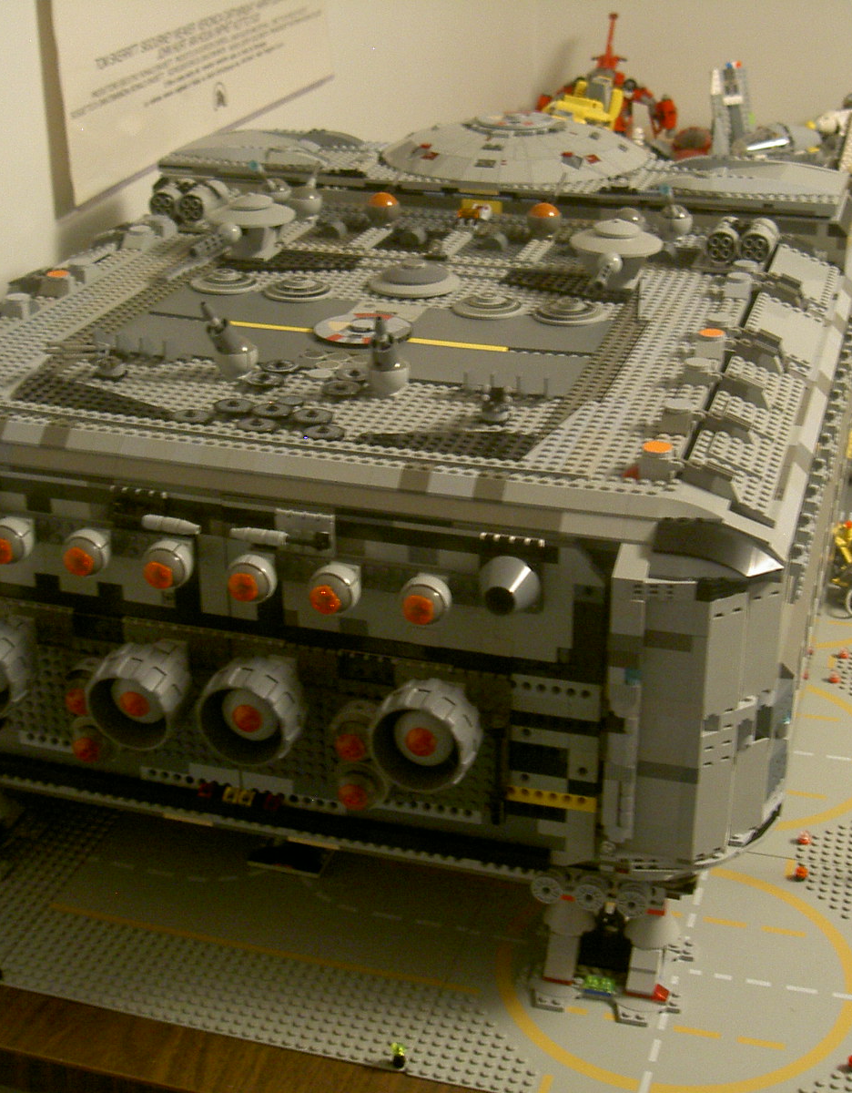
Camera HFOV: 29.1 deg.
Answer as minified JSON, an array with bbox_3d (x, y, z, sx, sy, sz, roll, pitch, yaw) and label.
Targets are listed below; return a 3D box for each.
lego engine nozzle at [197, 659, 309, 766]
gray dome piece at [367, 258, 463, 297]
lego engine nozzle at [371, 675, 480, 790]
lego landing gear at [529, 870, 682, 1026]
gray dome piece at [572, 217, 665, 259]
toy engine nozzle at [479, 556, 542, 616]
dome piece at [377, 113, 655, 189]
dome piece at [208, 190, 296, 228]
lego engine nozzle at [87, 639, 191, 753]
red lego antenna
[{"bbox_3d":[-0.090,0.085,0.885,0.050,0.050,0.049,8,27,15],"label":"lego engine nozzle"},{"bbox_3d":[-0.008,-0.188,1.131,0.064,0.016,0.064,0,26,0],"label":"gray dome piece"},{"bbox_3d":[0.001,0.095,0.859,0.050,0.050,0.049,8,27,15],"label":"lego engine nozzle"},{"bbox_3d":[0.107,0.217,0.953,0.094,0.075,0.084,7,27,16],"label":"lego landing gear"},{"bbox_3d":[0.132,-0.218,1.141,0.065,0.021,0.065,7,27,16],"label":"gray dome piece"},{"bbox_3d":[0.040,0.024,0.830,0.032,0.032,0.019,8,27,15],"label":"toy engine nozzle"},{"bbox_3d":[0.078,-0.349,1.402,0.229,0.033,0.229,-1,26,0],"label":"dome piece"},{"bbox_3d":[-0.129,-0.250,1.216,0.065,0.021,0.065,-1,26,0],"label":"dome piece"},{"bbox_3d":[-0.153,0.078,0.903,0.050,0.050,0.049,8,27,15],"label":"lego engine nozzle"},{"bbox_3d":[0.310,-0.853,2.780,0.052,0.100,0.040,7,27,16],"label":"red lego antenna"}]

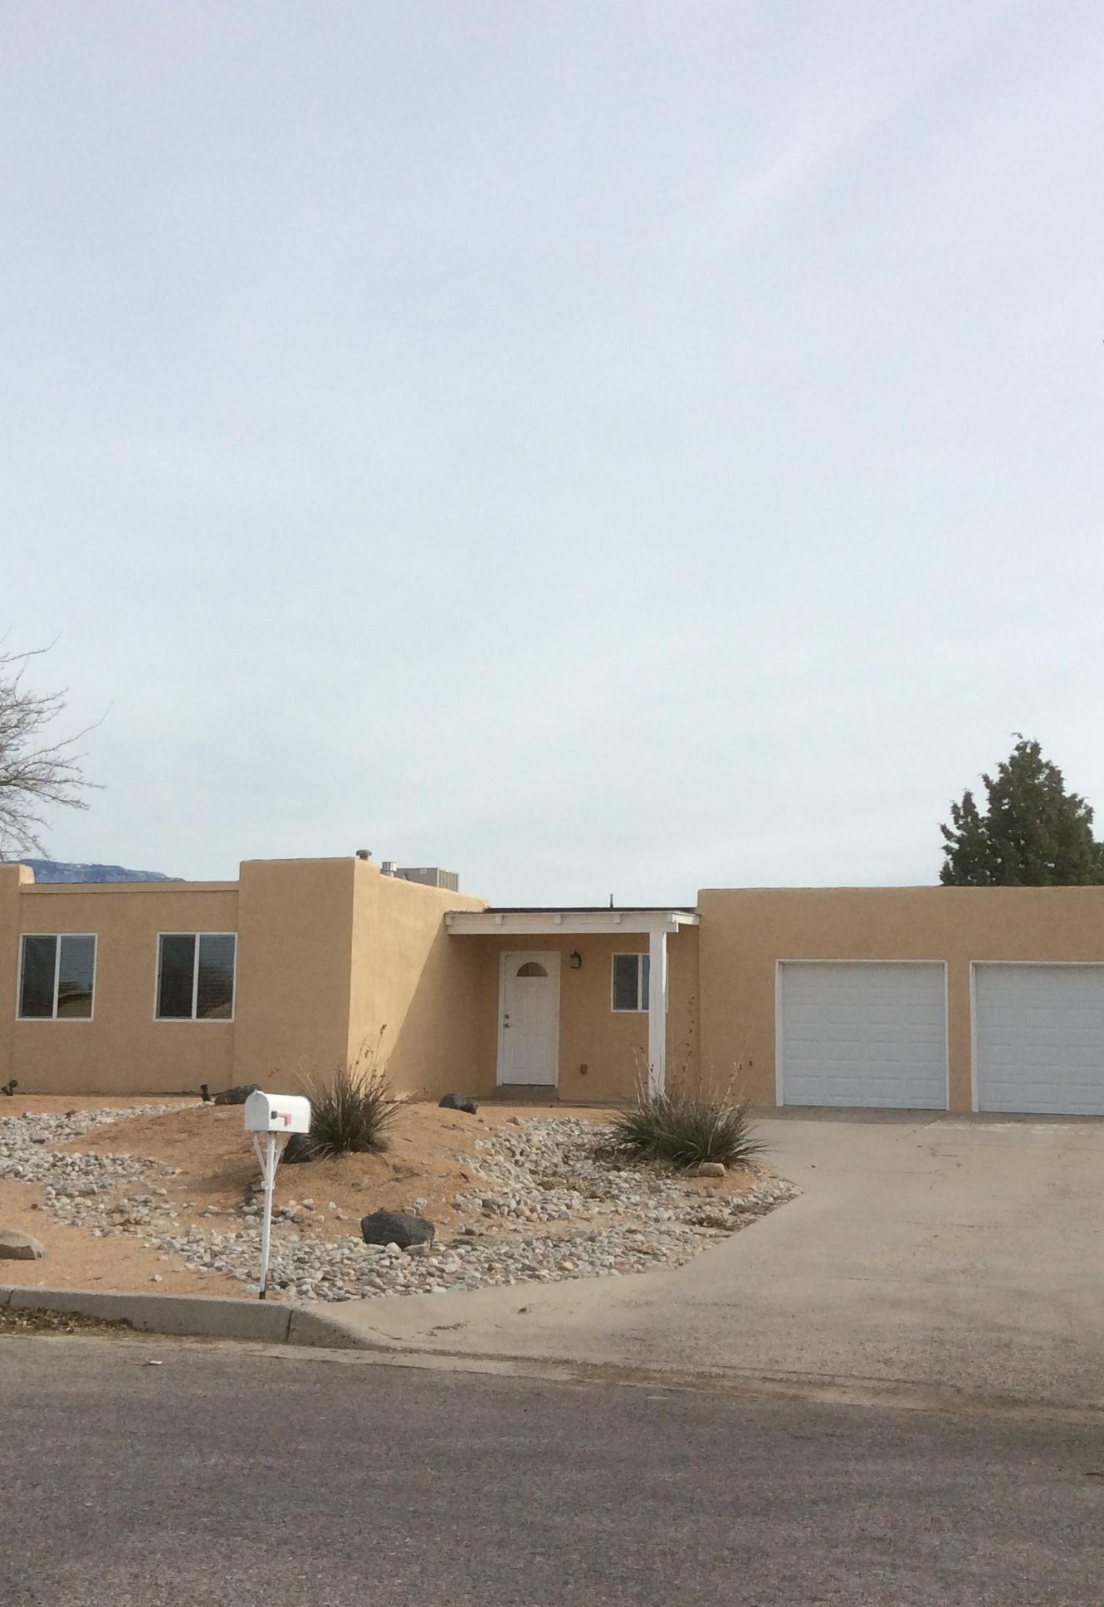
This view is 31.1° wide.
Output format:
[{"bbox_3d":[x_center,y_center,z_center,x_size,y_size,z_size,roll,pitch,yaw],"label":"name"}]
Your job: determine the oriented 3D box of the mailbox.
[{"bbox_3d":[-1.690,1.913,12.250,0.175,0.228,0.490,-3,-10,22],"label":"mailbox"}]

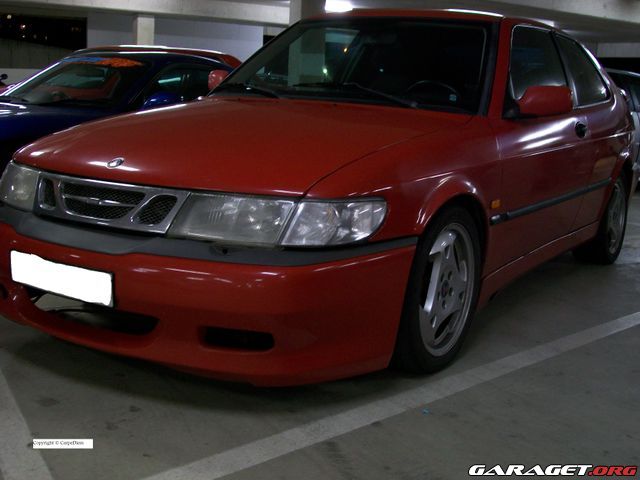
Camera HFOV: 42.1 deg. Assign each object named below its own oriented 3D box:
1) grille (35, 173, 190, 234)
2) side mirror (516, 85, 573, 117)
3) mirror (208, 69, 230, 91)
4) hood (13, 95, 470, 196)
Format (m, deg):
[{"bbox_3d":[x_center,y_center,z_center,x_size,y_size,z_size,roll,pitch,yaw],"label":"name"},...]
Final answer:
[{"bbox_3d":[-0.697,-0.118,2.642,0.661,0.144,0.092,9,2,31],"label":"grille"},{"bbox_3d":[0.945,-0.585,3.502,0.210,0.129,0.123,9,12,31],"label":"side mirror"},{"bbox_3d":[-0.508,-0.840,4.410,0.210,0.129,0.123,9,12,31],"label":"mirror"},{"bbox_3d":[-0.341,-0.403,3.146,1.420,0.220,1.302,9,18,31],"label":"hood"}]

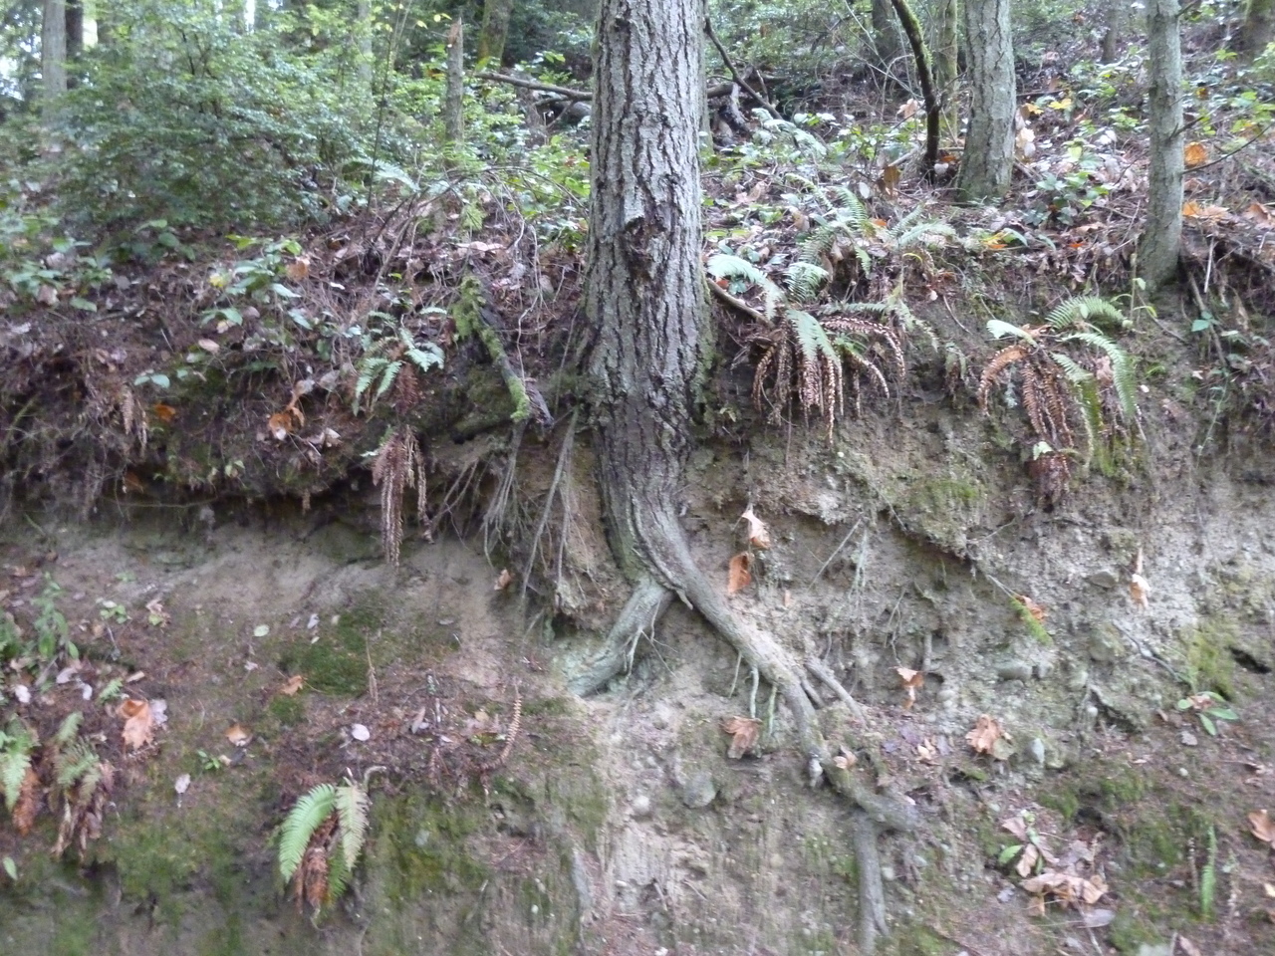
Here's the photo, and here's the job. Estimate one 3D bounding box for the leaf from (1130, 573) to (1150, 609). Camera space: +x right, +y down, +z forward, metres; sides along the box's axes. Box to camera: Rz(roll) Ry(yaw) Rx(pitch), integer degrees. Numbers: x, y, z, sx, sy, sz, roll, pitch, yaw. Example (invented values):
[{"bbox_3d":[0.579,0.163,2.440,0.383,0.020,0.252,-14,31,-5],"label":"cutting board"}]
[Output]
[{"bbox_3d":[2.074,0.467,3.800,0.082,0.156,0.060,0,0,0],"label":"leaf"}]

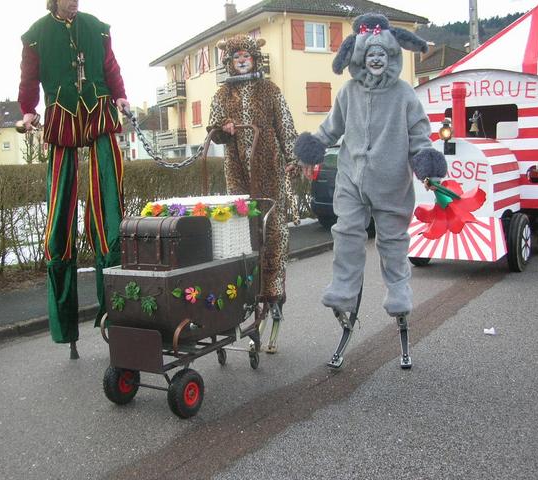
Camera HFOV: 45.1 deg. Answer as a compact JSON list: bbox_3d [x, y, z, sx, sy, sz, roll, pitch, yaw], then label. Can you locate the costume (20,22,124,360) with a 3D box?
[{"bbox_3d":[-1.348,-0.391,4.485,0.700,2.220,0.550,-2,8,-9],"label":"costume"}]

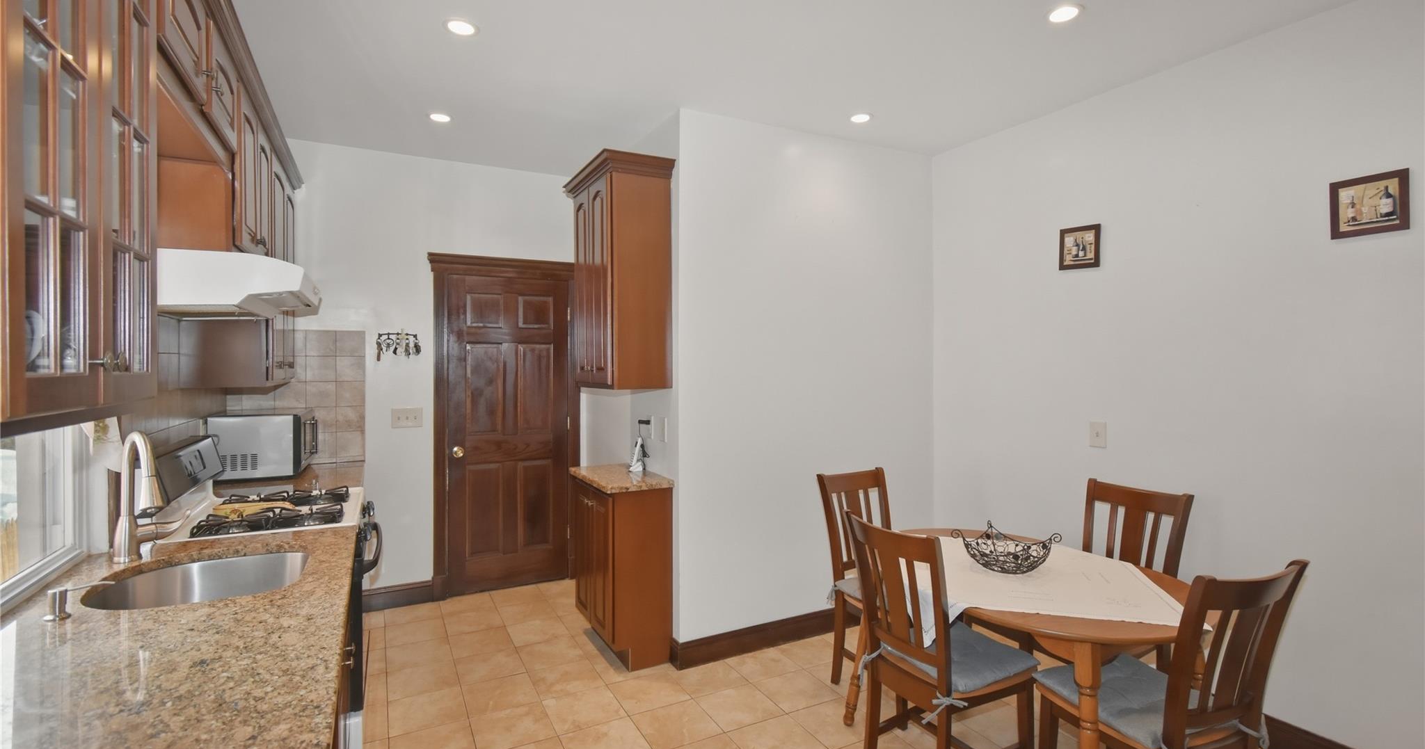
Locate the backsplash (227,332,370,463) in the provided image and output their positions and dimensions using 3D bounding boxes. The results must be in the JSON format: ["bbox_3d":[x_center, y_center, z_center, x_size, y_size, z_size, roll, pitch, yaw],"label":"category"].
[{"bbox_3d":[-2.382,0.131,3.425,0.654,0.794,0.010,0,1,-30],"label":"backsplash"}]

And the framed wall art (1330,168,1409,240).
[{"bbox_3d":[2.265,-0.581,2.047,0.018,0.202,0.192,0,0,-29],"label":"framed wall art"}]

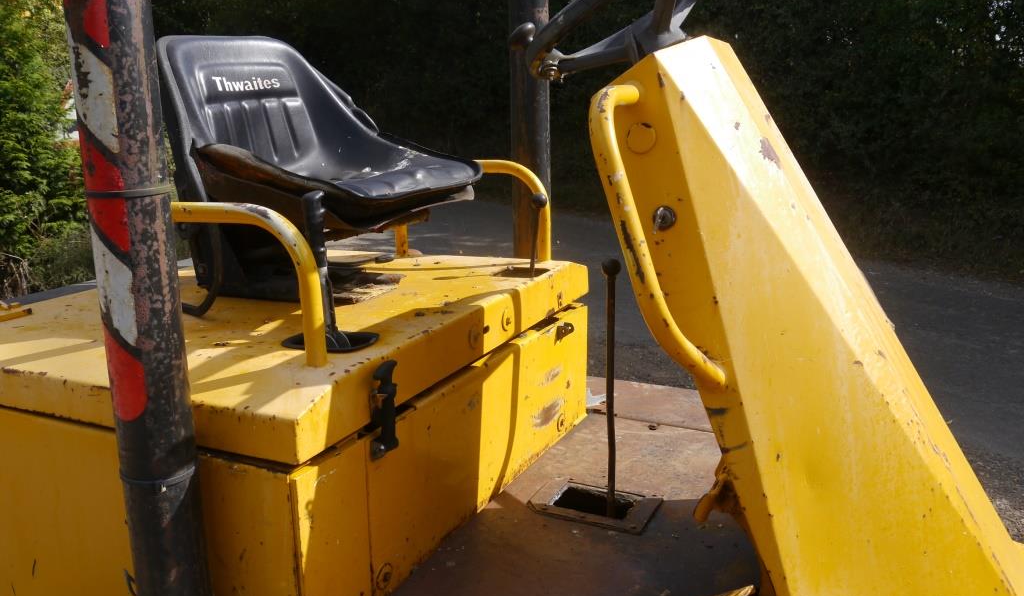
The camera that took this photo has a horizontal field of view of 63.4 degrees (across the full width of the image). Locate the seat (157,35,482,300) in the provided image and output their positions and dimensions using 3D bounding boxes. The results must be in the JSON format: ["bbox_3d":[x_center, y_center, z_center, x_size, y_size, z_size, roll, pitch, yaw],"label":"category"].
[{"bbox_3d":[-0.346,-0.249,1.542,0.505,0.479,0.495,5,14,24],"label":"seat"}]

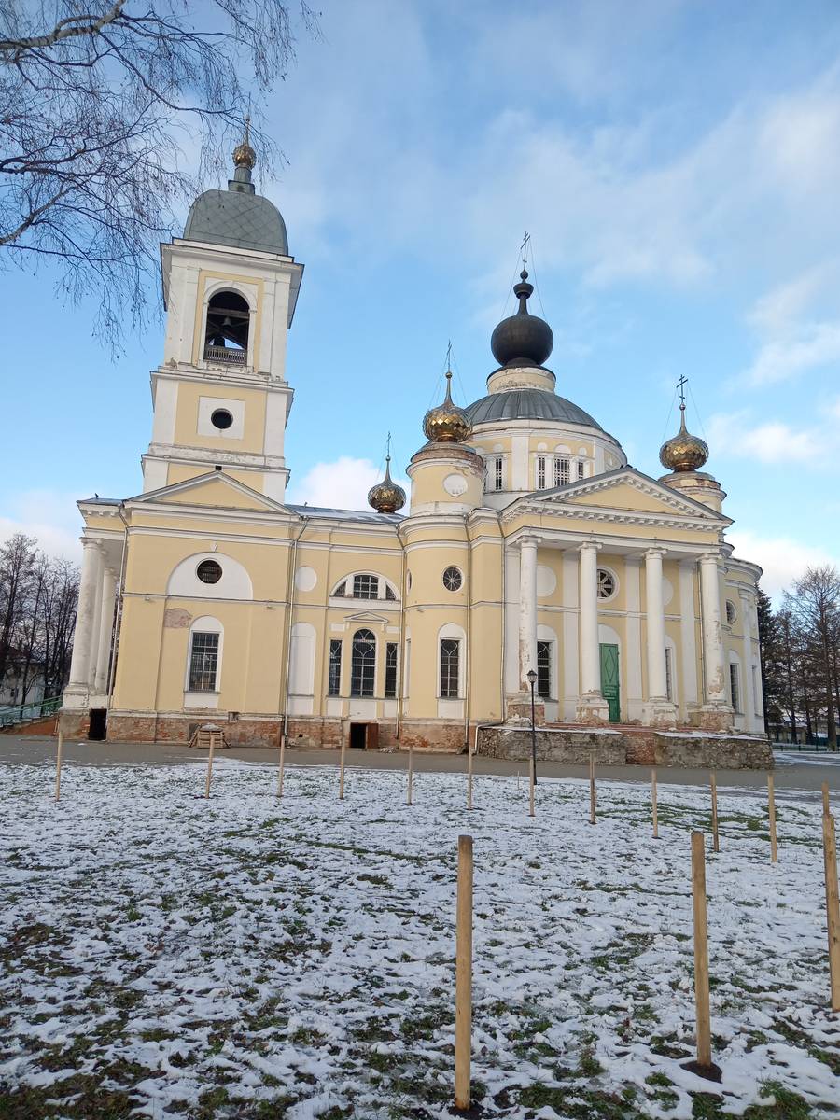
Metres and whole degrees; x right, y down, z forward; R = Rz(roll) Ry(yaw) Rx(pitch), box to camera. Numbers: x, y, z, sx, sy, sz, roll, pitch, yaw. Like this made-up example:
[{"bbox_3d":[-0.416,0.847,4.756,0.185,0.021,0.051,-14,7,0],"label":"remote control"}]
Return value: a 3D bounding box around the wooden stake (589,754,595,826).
[{"bbox_3d":[2.792,3.695,13.060,0.063,1.077,0.063,2,-11,0],"label":"wooden stake"}]

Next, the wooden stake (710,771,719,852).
[{"bbox_3d":[3.951,3.361,10.829,0.063,1.029,0.063,2,-11,0],"label":"wooden stake"}]

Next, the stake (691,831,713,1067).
[{"bbox_3d":[1.372,1.879,3.946,0.063,1.056,0.063,2,-11,0],"label":"stake"}]

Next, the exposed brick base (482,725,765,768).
[{"bbox_3d":[9.102,8.346,35.791,12.666,1.373,3.200,4,-12,-14],"label":"exposed brick base"}]

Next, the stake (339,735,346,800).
[{"bbox_3d":[-1.469,3.951,15.448,0.063,1.190,0.063,2,-11,0],"label":"stake"}]

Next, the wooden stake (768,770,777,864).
[{"bbox_3d":[4.199,3.068,9.627,0.063,1.005,0.063,2,-11,0],"label":"wooden stake"}]

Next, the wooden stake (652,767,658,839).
[{"bbox_3d":[3.482,3.597,11.987,0.063,0.981,0.063,2,-11,0],"label":"wooden stake"}]

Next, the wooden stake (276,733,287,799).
[{"bbox_3d":[-2.659,3.963,15.535,0.063,1.143,0.063,2,-11,0],"label":"wooden stake"}]

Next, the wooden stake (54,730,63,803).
[{"bbox_3d":[-6.282,3.589,14.098,0.063,1.184,0.063,-2,-10,-1],"label":"wooden stake"}]

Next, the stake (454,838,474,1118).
[{"bbox_3d":[0.188,1.725,3.420,0.063,1.067,0.063,2,-11,0],"label":"stake"}]

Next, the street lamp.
[{"bbox_3d":[2.988,4.320,20.984,0.270,2.928,0.270,4,-12,-14],"label":"street lamp"}]

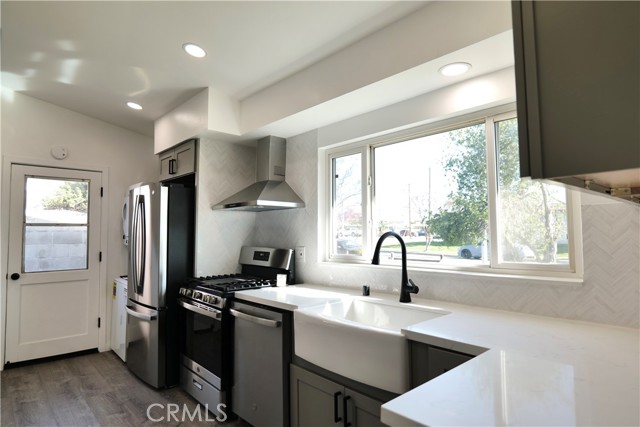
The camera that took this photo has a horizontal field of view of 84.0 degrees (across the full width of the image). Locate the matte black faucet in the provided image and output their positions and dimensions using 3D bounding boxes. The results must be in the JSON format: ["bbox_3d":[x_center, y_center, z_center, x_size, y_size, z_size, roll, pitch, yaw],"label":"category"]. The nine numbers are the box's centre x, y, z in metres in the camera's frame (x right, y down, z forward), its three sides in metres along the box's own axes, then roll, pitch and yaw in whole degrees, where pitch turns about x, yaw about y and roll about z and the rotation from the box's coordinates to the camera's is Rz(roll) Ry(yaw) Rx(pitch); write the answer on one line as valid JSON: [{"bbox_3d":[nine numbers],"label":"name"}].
[{"bbox_3d":[0.441,0.318,2.086,0.285,0.430,0.120,2,-4,-33],"label":"matte black faucet"}]

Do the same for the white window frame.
[{"bbox_3d":[0.634,-0.098,2.333,0.100,0.915,1.750,3,-5,-43],"label":"white window frame"}]

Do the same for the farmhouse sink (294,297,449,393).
[{"bbox_3d":[0.291,0.669,1.928,0.510,0.255,0.765,3,-5,-43],"label":"farmhouse sink"}]

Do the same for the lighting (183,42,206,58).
[{"bbox_3d":[-0.917,-1.179,2.592,0.175,0.030,0.175,18,-15,-41],"label":"lighting"}]

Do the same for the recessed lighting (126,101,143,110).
[{"bbox_3d":[-1.921,-1.105,3.679,0.170,0.030,0.170,18,-15,-41],"label":"recessed lighting"}]

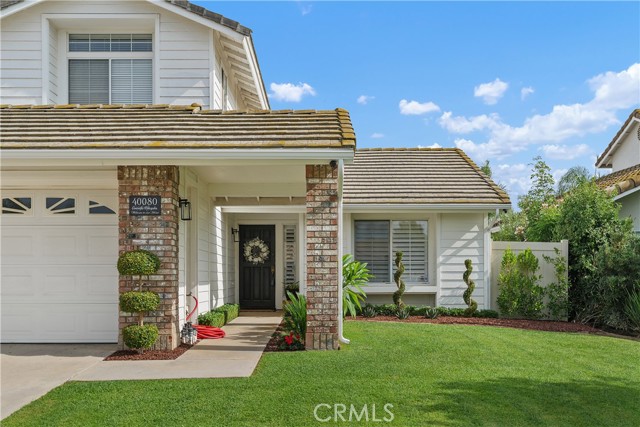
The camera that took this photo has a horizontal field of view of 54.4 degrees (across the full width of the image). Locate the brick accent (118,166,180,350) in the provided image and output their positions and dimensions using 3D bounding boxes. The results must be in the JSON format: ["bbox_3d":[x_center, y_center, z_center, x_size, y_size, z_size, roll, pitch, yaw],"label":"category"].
[{"bbox_3d":[-2.367,0.619,8.460,0.730,2.450,0.380,0,-3,0],"label":"brick accent"}]

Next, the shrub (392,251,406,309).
[{"bbox_3d":[1.629,1.370,12.700,0.250,1.240,0.250,0,0,-2],"label":"shrub"}]

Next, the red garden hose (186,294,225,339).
[{"bbox_3d":[-1.739,1.535,9.450,0.570,0.650,0.530,0,0,-2],"label":"red garden hose"}]

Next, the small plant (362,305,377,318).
[{"bbox_3d":[0.990,1.957,12.400,0.290,0.270,0.290,0,-3,0],"label":"small plant"}]

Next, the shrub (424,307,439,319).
[{"bbox_3d":[2.218,1.970,12.300,0.260,0.230,0.260,0,0,-2],"label":"shrub"}]

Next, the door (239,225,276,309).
[{"bbox_3d":[-1.527,1.305,15.200,0.890,2.040,0.060,0,0,-2],"label":"door"}]

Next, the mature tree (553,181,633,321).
[{"bbox_3d":[6.306,0.856,14.400,1.900,3.250,1.900,0,-3,0],"label":"mature tree"}]

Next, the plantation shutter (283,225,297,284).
[{"bbox_3d":[-0.735,1.061,15.000,0.340,1.600,0.060,0,-3,0],"label":"plantation shutter"}]

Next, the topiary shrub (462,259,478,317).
[{"bbox_3d":[3.050,1.495,12.600,0.290,1.150,0.290,0,0,-2],"label":"topiary shrub"}]

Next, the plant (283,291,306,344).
[{"bbox_3d":[-0.329,1.506,9.100,0.450,0.770,0.450,0,-3,0],"label":"plant"}]

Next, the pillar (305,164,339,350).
[{"bbox_3d":[0.030,0.585,8.350,0.415,2.430,0.410,0,0,-2],"label":"pillar"}]

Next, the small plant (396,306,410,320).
[{"bbox_3d":[1.644,1.975,12.250,0.270,0.240,0.270,0,0,-2],"label":"small plant"}]

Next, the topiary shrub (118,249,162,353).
[{"bbox_3d":[-2.323,1.131,8.000,0.550,1.330,0.530,0,-3,0],"label":"topiary shrub"}]

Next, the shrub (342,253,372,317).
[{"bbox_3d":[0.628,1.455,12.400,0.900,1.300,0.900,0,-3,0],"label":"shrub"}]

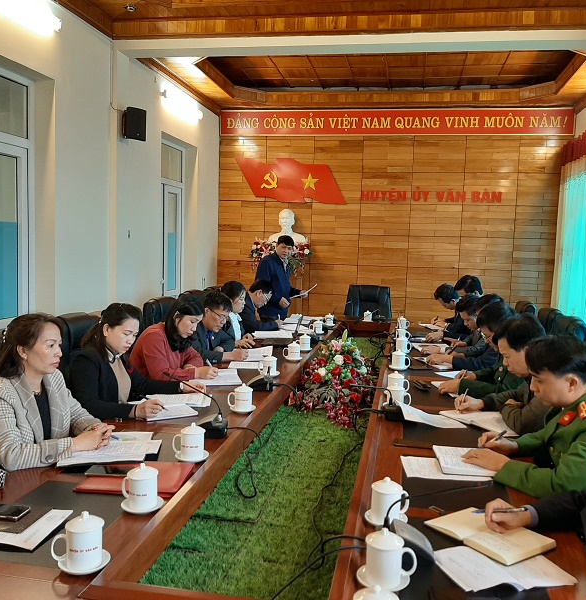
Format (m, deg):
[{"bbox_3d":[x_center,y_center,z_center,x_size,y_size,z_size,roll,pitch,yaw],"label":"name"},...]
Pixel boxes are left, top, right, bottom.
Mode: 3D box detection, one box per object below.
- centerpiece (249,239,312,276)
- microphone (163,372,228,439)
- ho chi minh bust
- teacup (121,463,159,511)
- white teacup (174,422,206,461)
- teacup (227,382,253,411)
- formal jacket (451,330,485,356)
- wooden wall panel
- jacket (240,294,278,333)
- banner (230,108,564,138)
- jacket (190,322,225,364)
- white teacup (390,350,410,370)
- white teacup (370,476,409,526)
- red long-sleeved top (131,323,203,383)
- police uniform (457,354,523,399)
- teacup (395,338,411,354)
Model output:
[{"bbox_3d":[-0.153,-0.513,7.207,0.750,0.460,0.420,3,5,11],"label":"centerpiece"},{"bbox_3d":[-0.407,0.432,2.521,0.285,0.248,0.135,3,5,11],"label":"microphone"},{"bbox_3d":[-0.079,-0.840,7.350,0.480,0.550,0.280,3,5,11],"label":"ho chi minh bust"},{"bbox_3d":[-0.480,0.566,1.871,0.120,0.126,0.090,4,6,21],"label":"teacup"},{"bbox_3d":[-0.365,0.486,2.108,0.115,0.122,0.083,3,5,11],"label":"white teacup"},{"bbox_3d":[-0.259,0.472,2.990,0.120,0.126,0.090,3,5,11],"label":"teacup"},{"bbox_3d":[1.527,0.414,4.798,0.530,0.600,0.530,3,6,11],"label":"formal jacket"},{"bbox_3d":[1.111,-0.562,7.473,4.260,2.900,0.060,3,5,11],"label":"wooden wall panel"},{"bbox_3d":[-0.373,0.209,5.908,0.460,0.520,0.500,3,5,11],"label":"jacket"},{"bbox_3d":[1.419,-2.655,8.976,5.222,0.377,0.050,3,5,11],"label":"banner"},{"bbox_3d":[-0.630,0.384,4.231,0.460,0.580,0.500,4,6,19],"label":"jacket"},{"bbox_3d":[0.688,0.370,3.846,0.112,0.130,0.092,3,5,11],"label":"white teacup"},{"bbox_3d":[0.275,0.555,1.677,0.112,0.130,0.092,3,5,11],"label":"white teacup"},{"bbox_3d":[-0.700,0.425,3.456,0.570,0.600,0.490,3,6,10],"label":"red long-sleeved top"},{"bbox_3d":[1.161,0.510,3.324,0.560,0.580,0.520,3,5,11],"label":"police uniform"},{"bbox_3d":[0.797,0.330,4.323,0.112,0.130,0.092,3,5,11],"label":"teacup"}]

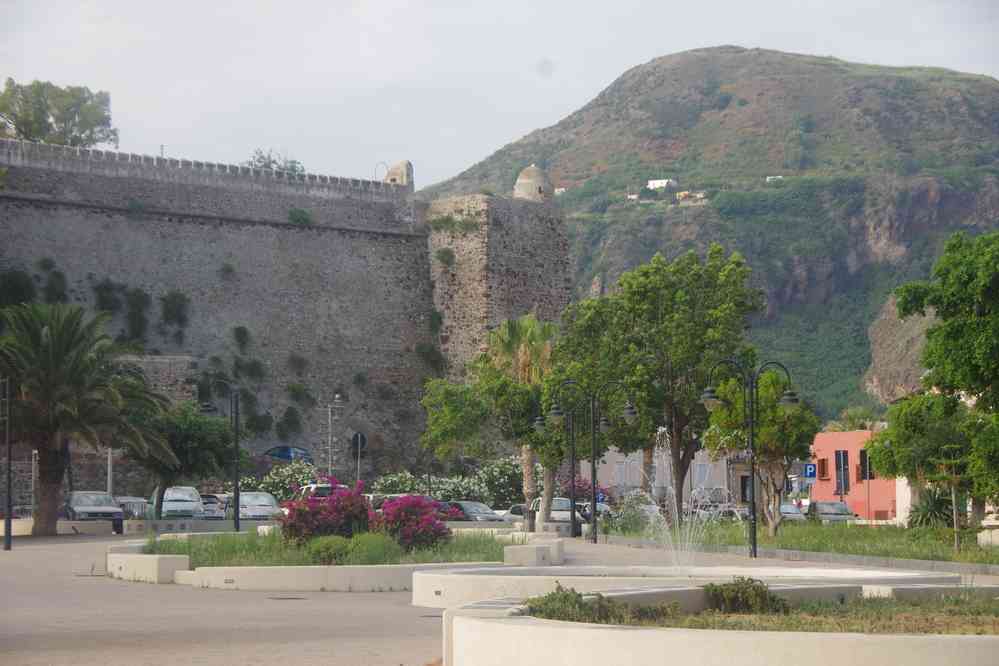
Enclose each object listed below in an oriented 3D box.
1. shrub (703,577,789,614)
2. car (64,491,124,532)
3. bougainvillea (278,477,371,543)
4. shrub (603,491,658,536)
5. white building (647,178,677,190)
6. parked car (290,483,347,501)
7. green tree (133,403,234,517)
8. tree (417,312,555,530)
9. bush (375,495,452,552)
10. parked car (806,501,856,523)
[{"bbox_3d":[2.588,2.778,25.400,0.900,0.430,0.750,0,-4,0],"label":"shrub"},{"bbox_3d":[-13.332,5.853,78.500,1.660,1.420,4.100,1,-4,-20],"label":"car"},{"bbox_3d":[-3.443,3.532,47.500,1.800,1.450,1.600,0,-4,0],"label":"bougainvillea"},{"bbox_3d":[3.882,5.309,71.000,1.550,1.300,1.400,0,-3,0],"label":"shrub"},{"bbox_3d":[87.237,-79.429,1300.000,13.000,5.500,8.000,-1,-4,11],"label":"white building"},{"bbox_3d":[-6.305,6.181,86.000,4.100,1.620,1.720,3,-5,-40],"label":"parked car"},{"bbox_3d":[-10.178,4.281,78.000,3.100,4.100,3.000,0,-3,0],"label":"green tree"},{"bbox_3d":[-0.331,3.114,84.000,4.700,7.400,4.600,0,-3,0],"label":"tree"},{"bbox_3d":[-1.567,3.521,44.500,1.400,1.120,1.300,0,-4,0],"label":"bush"},{"bbox_3d":[13.974,7.761,101.000,1.670,1.430,4.100,0,-3,-2],"label":"parked car"}]

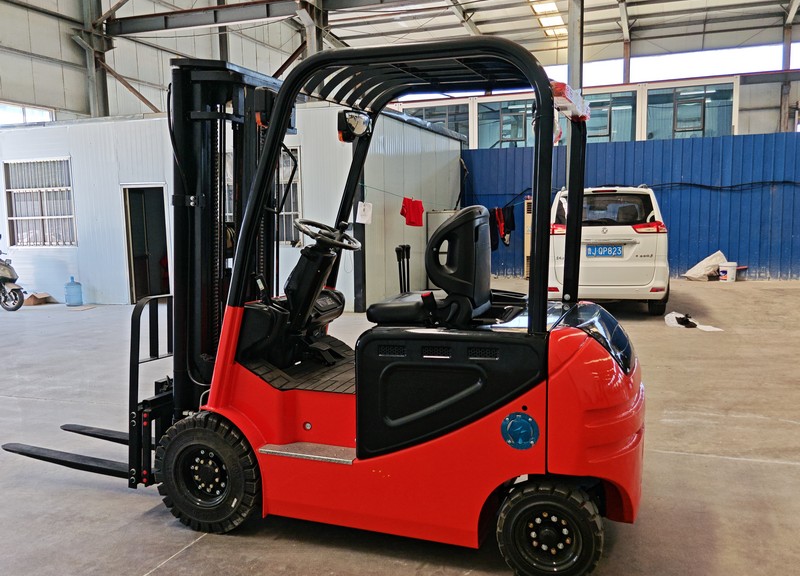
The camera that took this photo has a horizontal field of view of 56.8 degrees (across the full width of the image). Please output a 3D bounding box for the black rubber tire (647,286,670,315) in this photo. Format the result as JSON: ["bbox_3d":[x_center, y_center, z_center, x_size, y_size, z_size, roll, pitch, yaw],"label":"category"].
[{"bbox_3d":[3.438,0.050,9.868,0.205,0.630,0.630,1,7,16],"label":"black rubber tire"}]

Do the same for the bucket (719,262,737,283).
[{"bbox_3d":[5.988,-0.288,13.500,0.305,0.365,0.305,2,7,23],"label":"bucket"}]

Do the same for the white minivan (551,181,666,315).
[{"bbox_3d":[3.166,-0.666,11.329,1.750,1.750,4.500,1,7,16],"label":"white minivan"}]

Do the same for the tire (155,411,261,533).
[{"bbox_3d":[-0.861,0.851,3.534,0.575,0.575,0.195,1,7,21],"label":"tire"}]

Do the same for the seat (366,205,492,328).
[{"bbox_3d":[0.168,-0.110,3.467,0.540,0.540,0.490,1,7,21],"label":"seat"}]

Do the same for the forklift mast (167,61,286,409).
[{"bbox_3d":[-0.860,-0.051,3.871,0.290,2.120,0.660,5,8,21],"label":"forklift mast"}]

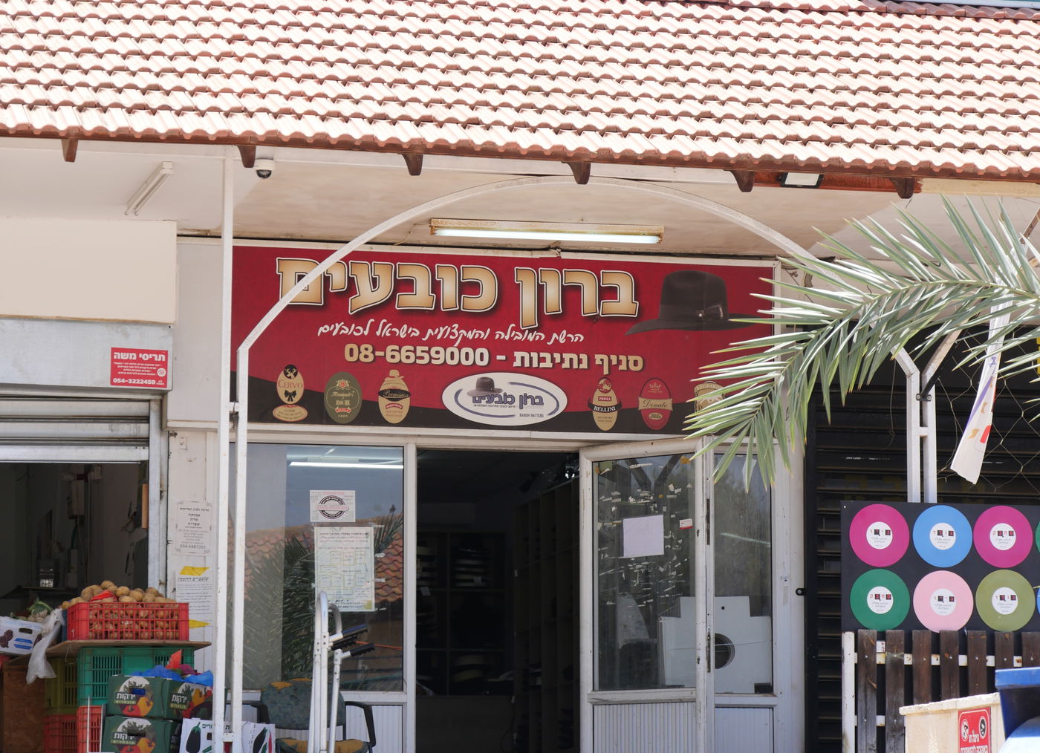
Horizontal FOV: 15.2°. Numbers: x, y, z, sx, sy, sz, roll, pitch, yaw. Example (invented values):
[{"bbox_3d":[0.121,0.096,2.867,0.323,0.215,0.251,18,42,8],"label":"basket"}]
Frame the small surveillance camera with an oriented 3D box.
[{"bbox_3d":[-1.192,-0.972,18.250,0.095,0.092,0.095,2,-8,-13],"label":"small surveillance camera"}]

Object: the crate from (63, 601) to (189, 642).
[{"bbox_3d":[-2.008,1.280,20.061,0.570,0.195,0.390,2,-8,-13],"label":"crate"}]

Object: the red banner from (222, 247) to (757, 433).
[{"bbox_3d":[-0.099,-0.179,20.754,2.950,0.960,0.070,2,-8,-13],"label":"red banner"}]

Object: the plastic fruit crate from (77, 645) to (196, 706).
[{"bbox_3d":[-1.978,1.545,19.955,0.580,0.295,0.390,2,-8,-13],"label":"plastic fruit crate"}]

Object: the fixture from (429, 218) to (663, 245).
[{"bbox_3d":[0.138,-0.746,20.080,1.230,0.090,0.060,2,-8,-12],"label":"fixture"}]

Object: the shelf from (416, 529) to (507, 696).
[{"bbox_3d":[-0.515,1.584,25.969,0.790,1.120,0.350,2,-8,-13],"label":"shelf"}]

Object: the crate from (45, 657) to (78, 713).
[{"bbox_3d":[-2.196,1.653,20.685,0.580,0.295,0.390,2,-8,-13],"label":"crate"}]

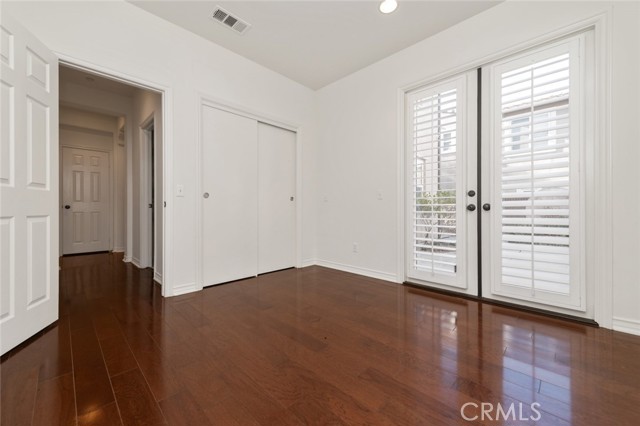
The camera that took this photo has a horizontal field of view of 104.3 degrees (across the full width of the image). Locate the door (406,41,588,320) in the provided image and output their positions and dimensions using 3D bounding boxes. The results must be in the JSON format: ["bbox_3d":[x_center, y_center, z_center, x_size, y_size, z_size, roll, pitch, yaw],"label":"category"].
[{"bbox_3d":[1.568,-0.291,2.424,1.479,2.188,0.100,0,0,45],"label":"door"}]

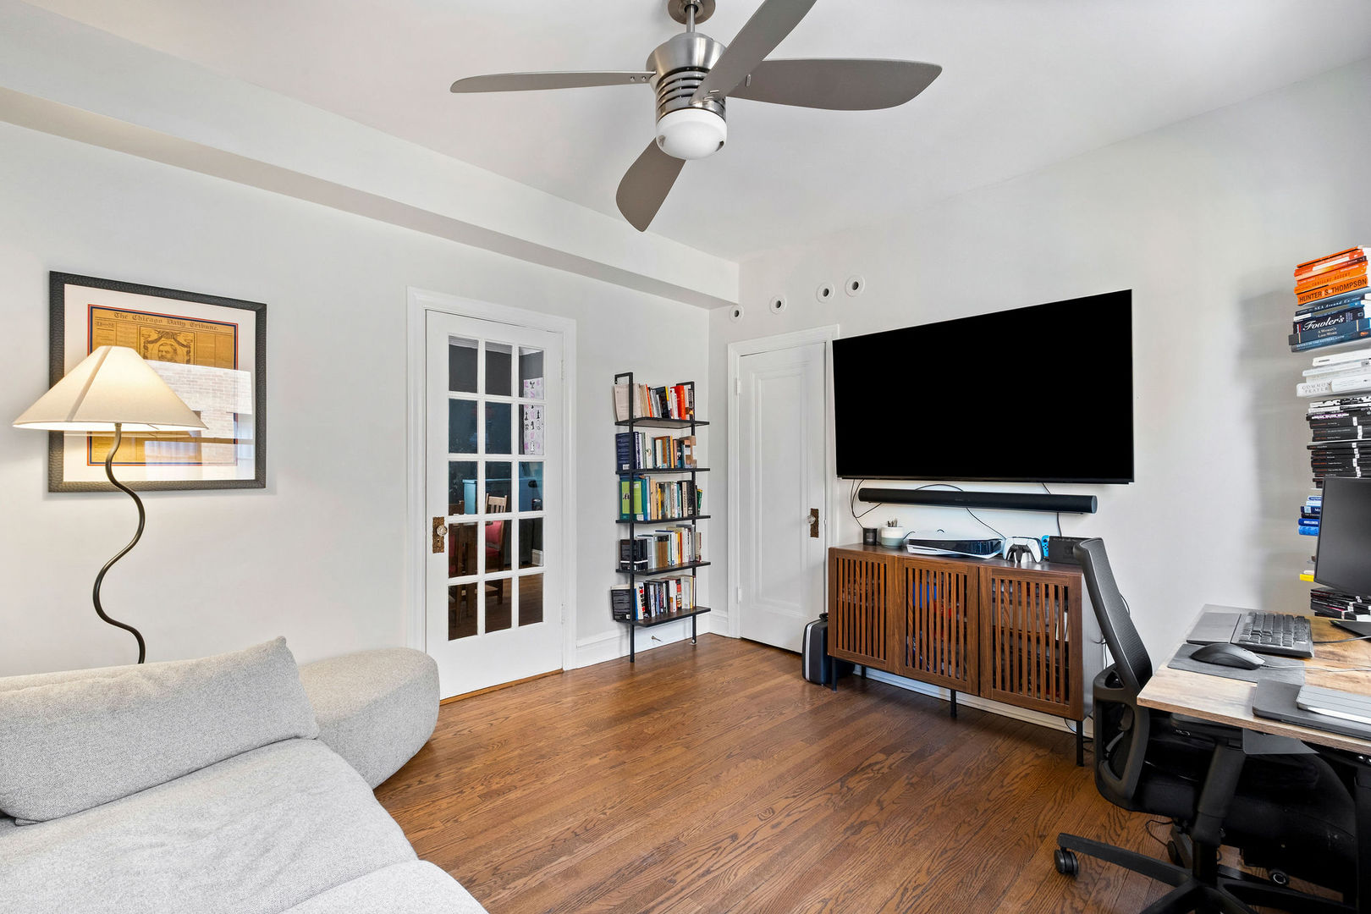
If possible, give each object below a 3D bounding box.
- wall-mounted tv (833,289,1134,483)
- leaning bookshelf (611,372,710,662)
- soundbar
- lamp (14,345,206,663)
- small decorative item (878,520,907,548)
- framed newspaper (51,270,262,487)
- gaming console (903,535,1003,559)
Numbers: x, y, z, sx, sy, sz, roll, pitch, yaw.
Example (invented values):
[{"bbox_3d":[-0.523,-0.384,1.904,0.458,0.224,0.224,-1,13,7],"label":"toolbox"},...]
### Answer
[{"bbox_3d":[1.434,-0.297,2.989,0.048,0.826,1.446,-3,2,-44],"label":"wall-mounted tv"},{"bbox_3d":[-0.145,0.386,3.861,0.593,1.849,0.317,1,-1,-44],"label":"leaning bookshelf"},{"bbox_3d":[1.442,0.225,2.974,0.116,0.087,1.139,1,-1,-44],"label":"soundbar"},{"bbox_3d":[-1.924,0.455,1.932,0.462,1.645,0.462,1,-1,-44],"label":"lamp"},{"bbox_3d":[1.176,0.435,3.242,0.122,0.161,0.122,1,-1,-44],"label":"small decorative item"},{"bbox_3d":[-2.017,-0.262,2.228,0.618,0.778,0.030,0,-1,-44],"label":"framed newspaper"},{"bbox_3d":[1.377,0.462,2.916,0.259,0.104,0.389,1,-1,-44],"label":"gaming console"}]

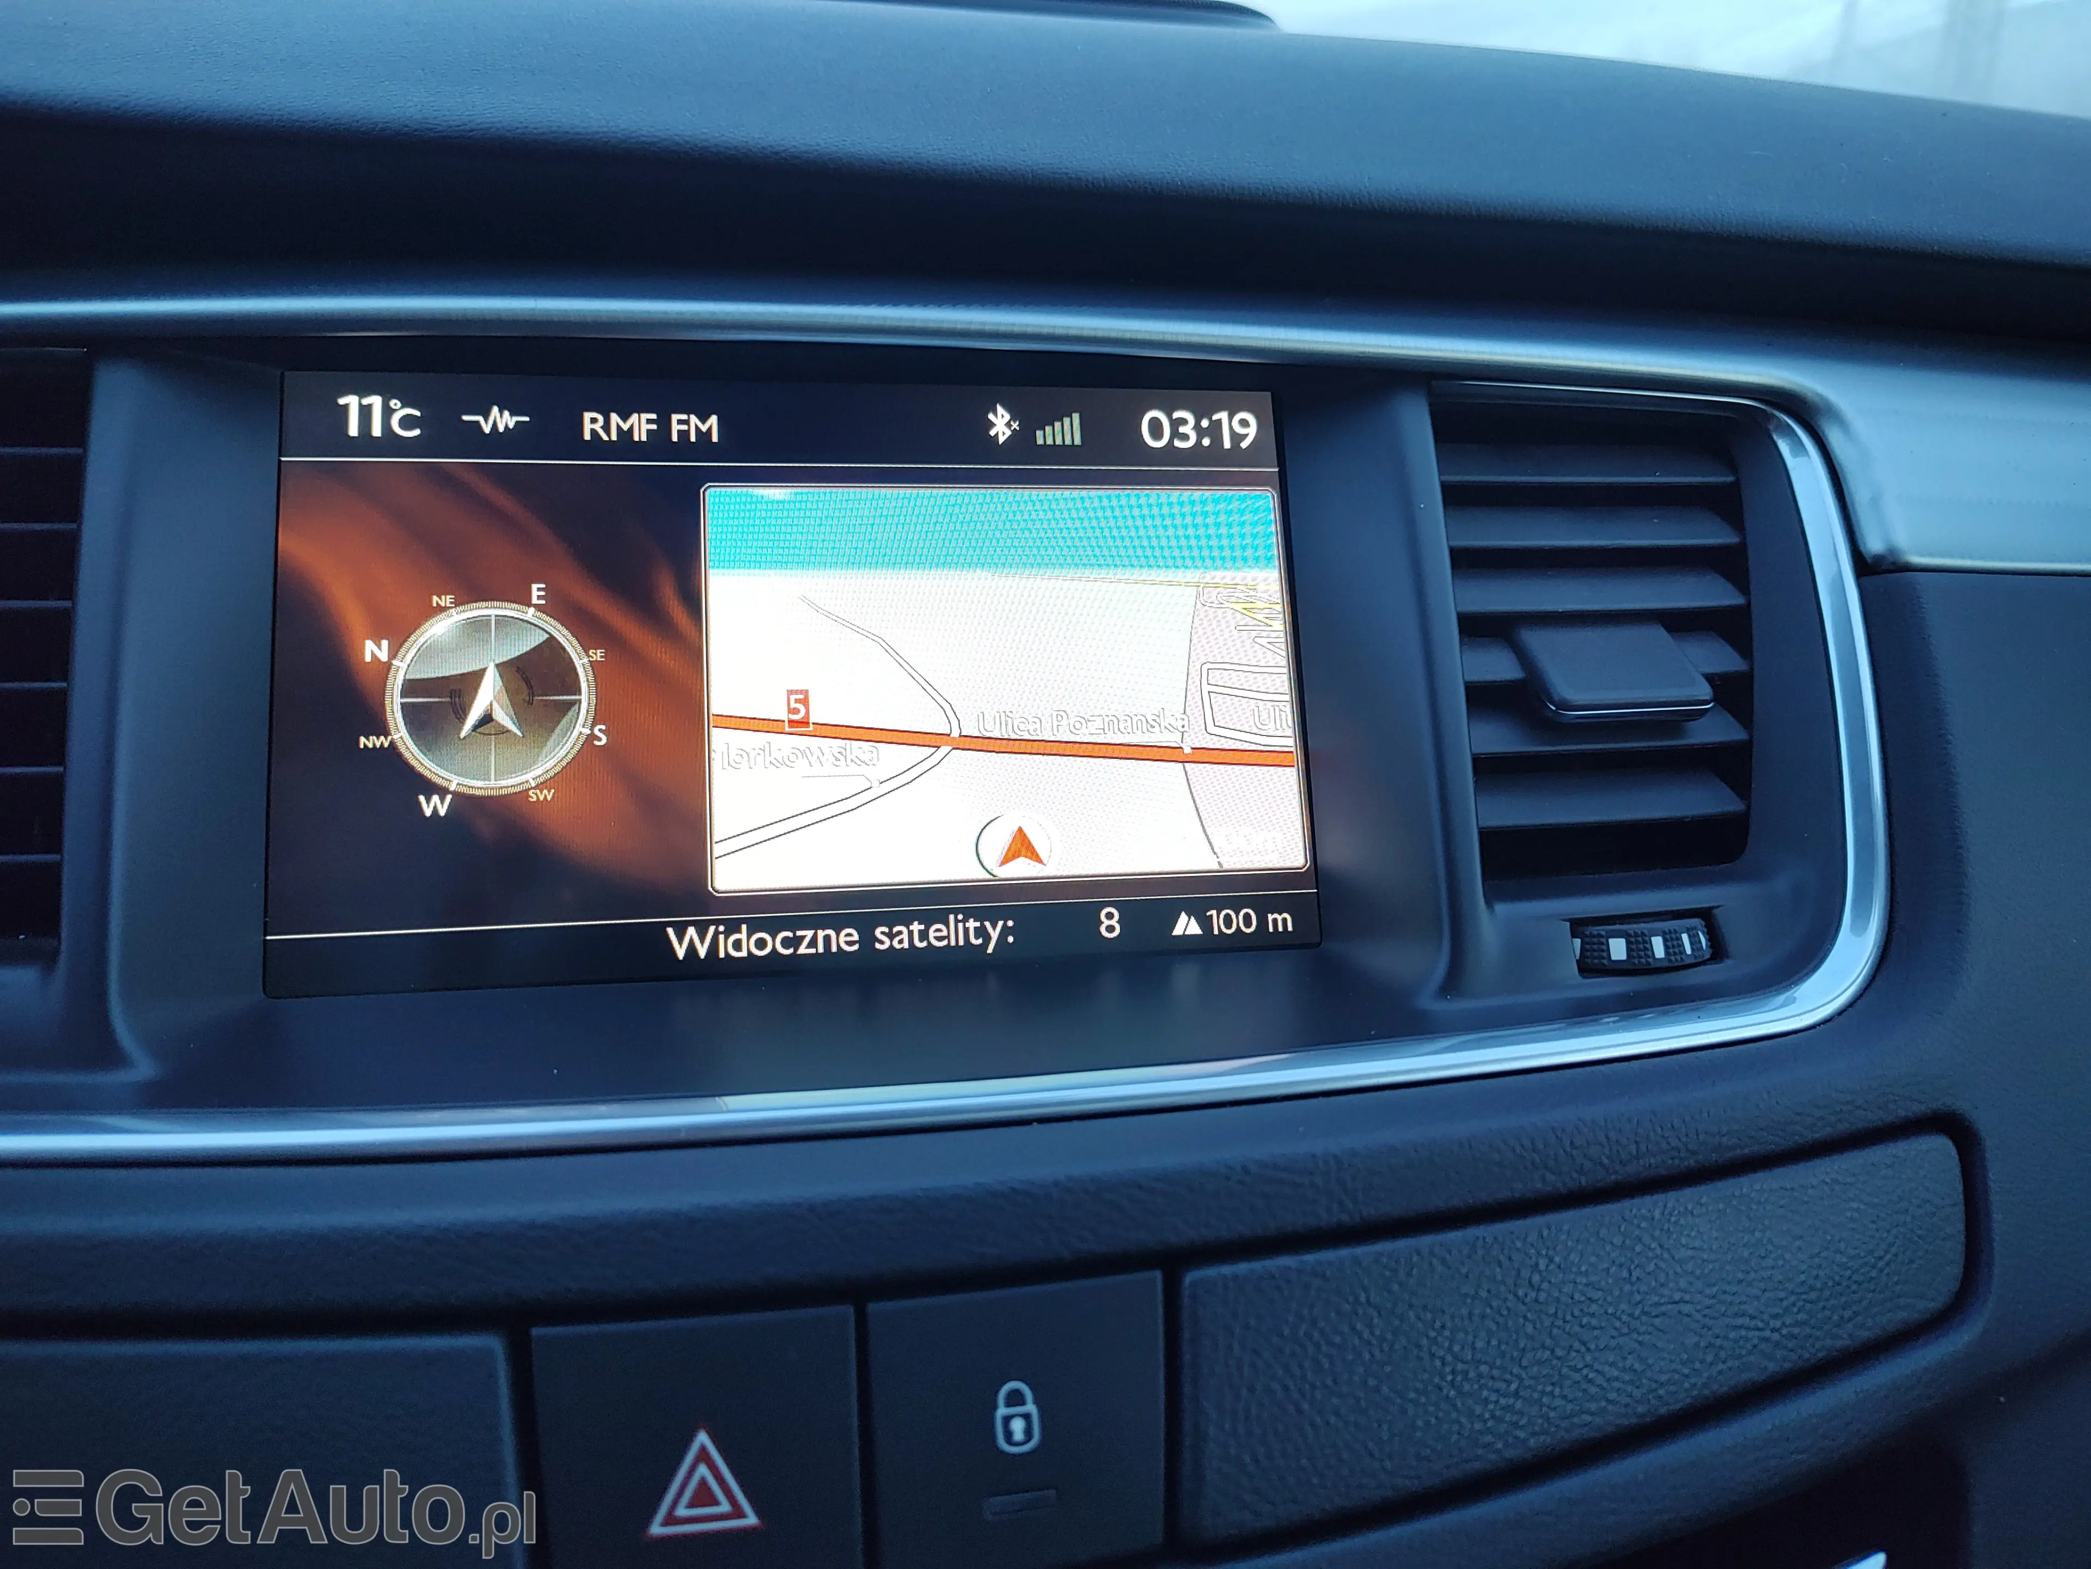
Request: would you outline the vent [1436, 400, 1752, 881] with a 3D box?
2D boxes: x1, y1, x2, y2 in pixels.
[{"bbox_3d":[0.089,-0.022,0.229,0.049,0.079,0.030,-2,-9,-14],"label":"vent"}]

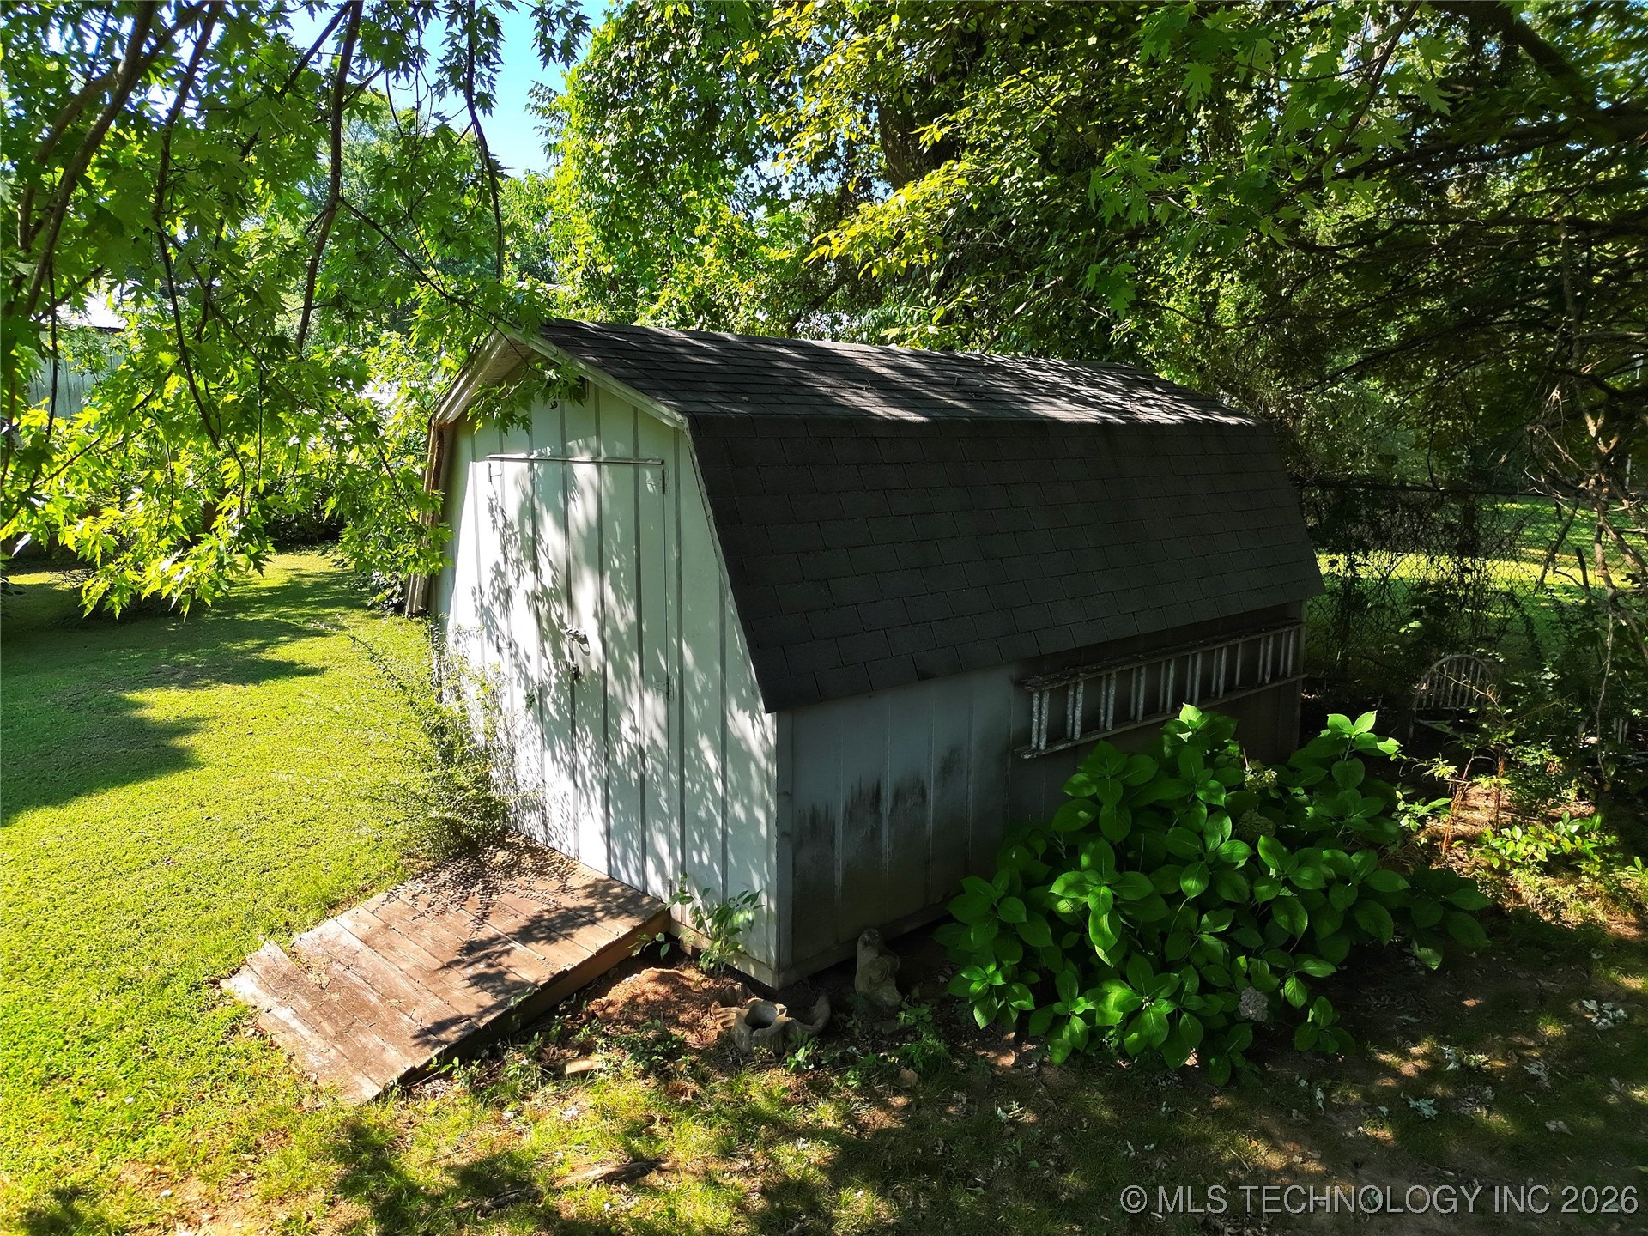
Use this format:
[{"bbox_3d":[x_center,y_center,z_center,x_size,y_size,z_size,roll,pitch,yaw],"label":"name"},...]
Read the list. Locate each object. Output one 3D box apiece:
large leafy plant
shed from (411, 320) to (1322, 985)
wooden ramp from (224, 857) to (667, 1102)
[{"bbox_3d":[1.658,1.097,5.137,2.350,1.180,1.750,-8,12,-43],"label":"large leafy plant"},{"bbox_3d":[0.466,-0.263,7.333,5.330,2.860,3.290,-8,12,-43],"label":"shed"},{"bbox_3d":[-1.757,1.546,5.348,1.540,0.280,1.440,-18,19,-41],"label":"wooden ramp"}]

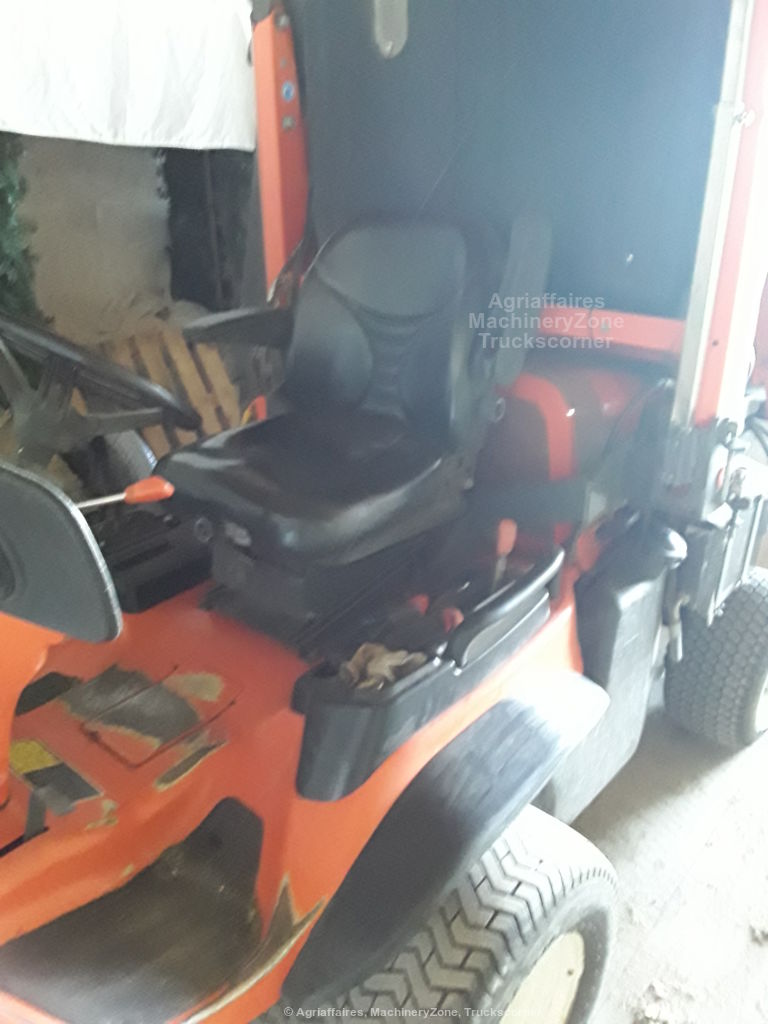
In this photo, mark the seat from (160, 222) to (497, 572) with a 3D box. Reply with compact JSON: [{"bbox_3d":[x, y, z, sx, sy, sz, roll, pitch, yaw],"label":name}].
[{"bbox_3d":[-0.118,-0.274,1.502,0.530,0.556,0.564,19,29,40],"label":"seat"}]

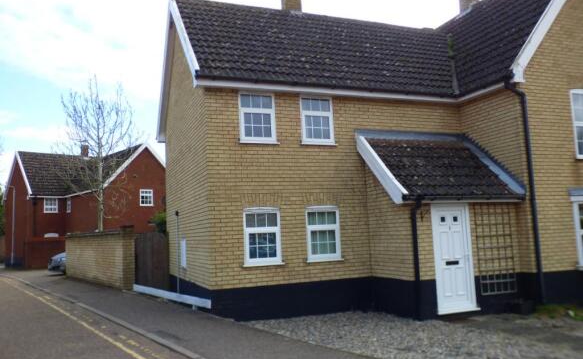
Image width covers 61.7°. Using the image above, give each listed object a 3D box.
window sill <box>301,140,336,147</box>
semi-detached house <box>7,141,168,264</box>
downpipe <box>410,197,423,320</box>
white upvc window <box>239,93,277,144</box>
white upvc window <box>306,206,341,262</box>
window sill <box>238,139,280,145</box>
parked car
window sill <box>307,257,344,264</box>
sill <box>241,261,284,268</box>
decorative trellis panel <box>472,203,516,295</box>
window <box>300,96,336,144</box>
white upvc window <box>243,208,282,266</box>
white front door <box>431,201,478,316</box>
[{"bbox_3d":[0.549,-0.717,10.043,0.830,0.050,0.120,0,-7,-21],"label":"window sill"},{"bbox_3d":[-12.708,1.585,31.867,7.700,7.800,11.500,3,-9,-43],"label":"semi-detached house"},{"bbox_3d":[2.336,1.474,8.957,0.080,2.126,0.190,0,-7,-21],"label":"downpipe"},{"bbox_3d":[-0.671,-1.204,9.655,0.760,1.016,0.100,0,-7,-21],"label":"white upvc window"},{"bbox_3d":[0.643,1.077,9.899,0.731,1.057,0.080,0,-7,-21],"label":"white upvc window"},{"bbox_3d":[-0.615,-0.729,9.573,0.824,0.066,0.130,0,-7,-21],"label":"window sill"},{"bbox_3d":[-9.252,3.623,23.085,1.780,1.460,4.200,-8,-9,43],"label":"parked car"},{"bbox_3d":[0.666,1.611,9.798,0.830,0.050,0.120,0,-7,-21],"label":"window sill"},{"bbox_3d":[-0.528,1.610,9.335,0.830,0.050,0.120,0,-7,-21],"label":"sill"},{"bbox_3d":[4.084,1.359,9.720,0.910,1.800,0.040,0,-7,-21],"label":"decorative trellis panel"},{"bbox_3d":[0.540,-1.210,10.134,0.747,1.017,0.100,0,-7,-21],"label":"window"},{"bbox_3d":[-0.556,1.100,9.403,0.772,1.108,0.100,0,-7,-21],"label":"white upvc window"},{"bbox_3d":[3.057,1.461,9.167,0.910,2.032,0.100,0,-7,-21],"label":"white front door"}]

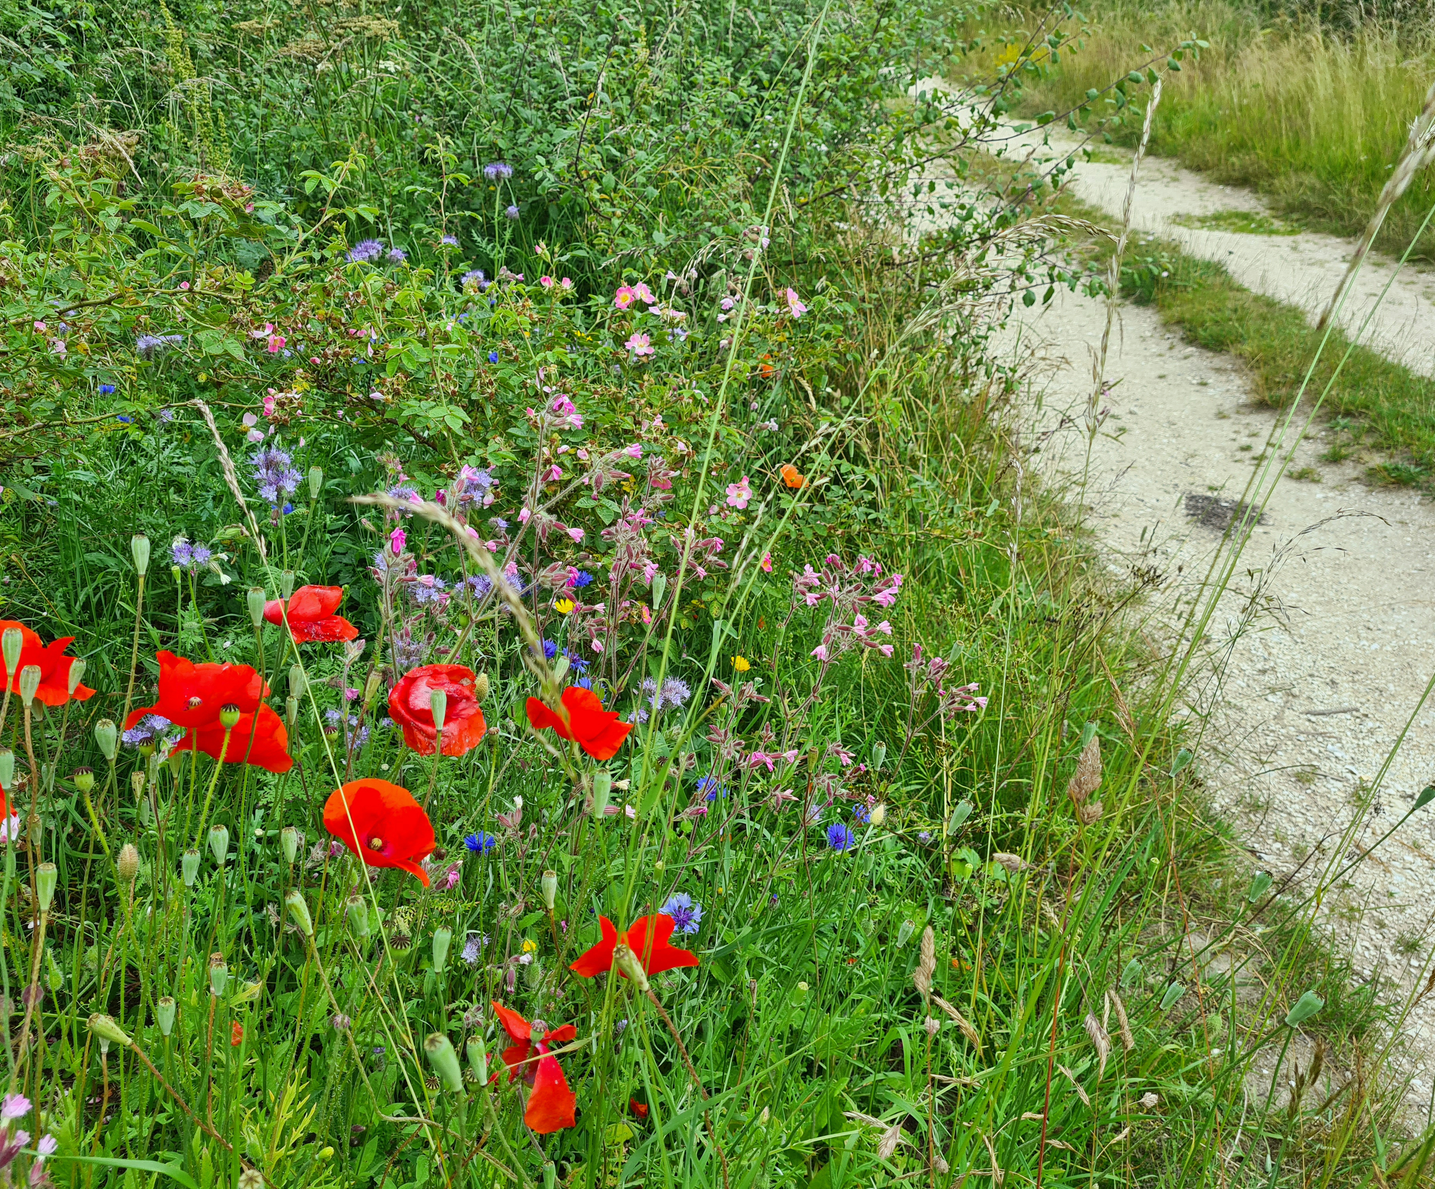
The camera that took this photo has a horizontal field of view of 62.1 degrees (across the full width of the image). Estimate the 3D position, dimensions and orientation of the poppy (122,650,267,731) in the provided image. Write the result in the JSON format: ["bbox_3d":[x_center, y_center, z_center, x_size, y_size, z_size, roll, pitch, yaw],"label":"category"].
[{"bbox_3d":[-0.385,0.072,0.880,0.100,0.048,0.085,-14,39,-24],"label":"poppy"}]

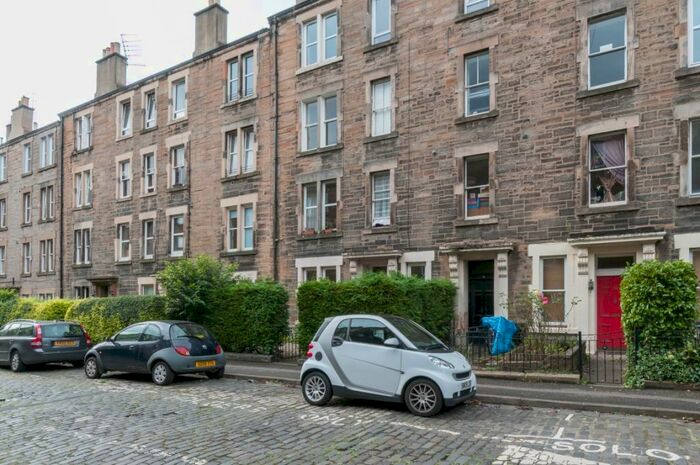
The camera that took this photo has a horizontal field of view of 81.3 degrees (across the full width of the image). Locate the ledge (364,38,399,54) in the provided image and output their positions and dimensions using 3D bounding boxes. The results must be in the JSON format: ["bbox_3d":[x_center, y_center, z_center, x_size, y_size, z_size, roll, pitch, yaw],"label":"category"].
[{"bbox_3d":[1.120,-6.744,14.798,1.363,0.180,0.200,-5,-7,28],"label":"ledge"}]

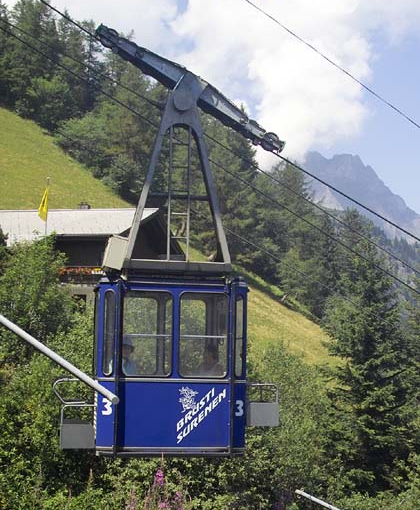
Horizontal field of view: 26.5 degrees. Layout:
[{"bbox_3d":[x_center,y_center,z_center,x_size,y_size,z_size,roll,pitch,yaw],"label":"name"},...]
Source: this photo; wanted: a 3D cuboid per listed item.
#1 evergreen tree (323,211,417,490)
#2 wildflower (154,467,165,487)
[{"bbox_3d":[5.362,3.311,30.000,3.065,9.614,3.065,1,-6,0],"label":"evergreen tree"},{"bbox_3d":[-0.413,1.812,7.300,0.079,0.164,0.079,1,-6,0],"label":"wildflower"}]

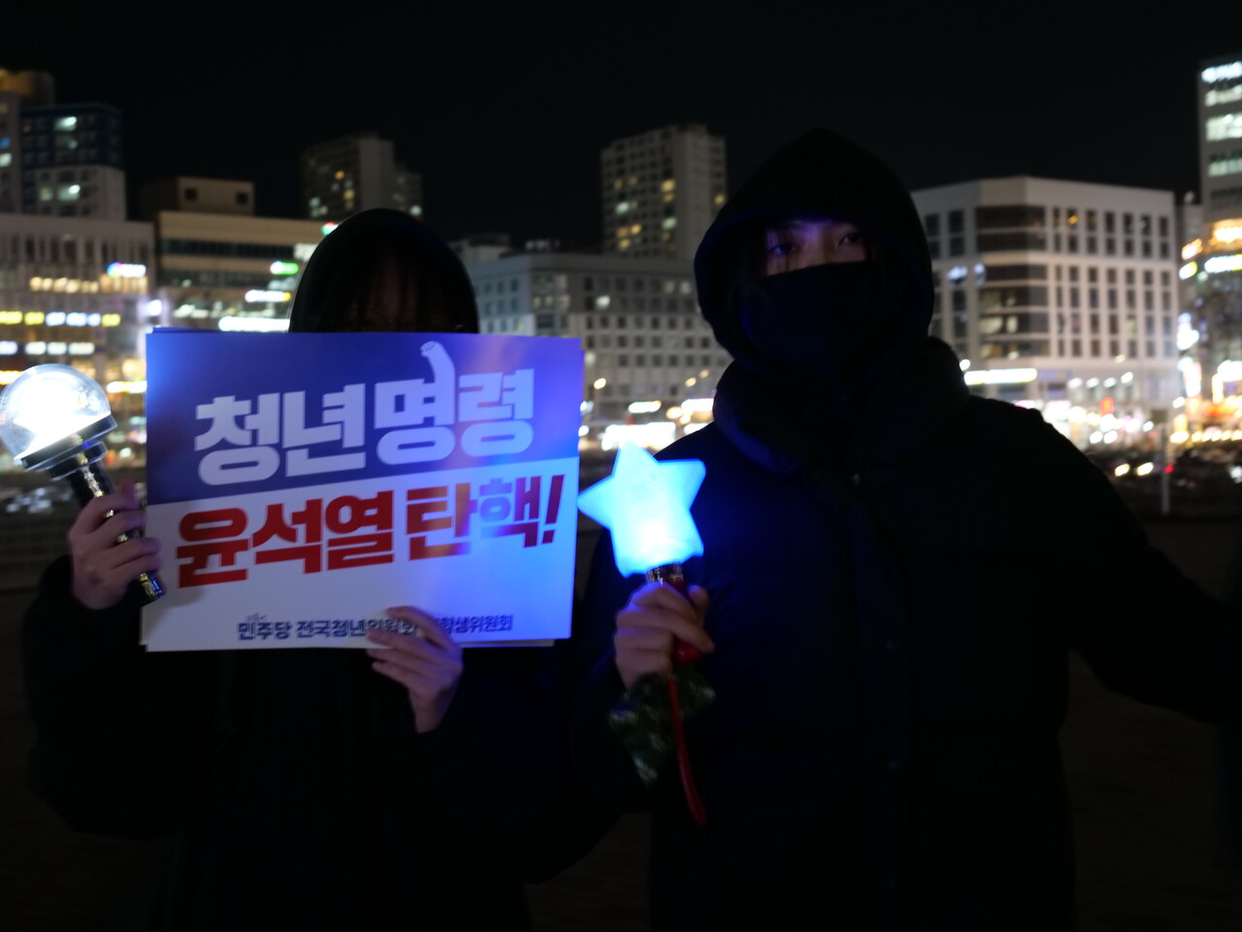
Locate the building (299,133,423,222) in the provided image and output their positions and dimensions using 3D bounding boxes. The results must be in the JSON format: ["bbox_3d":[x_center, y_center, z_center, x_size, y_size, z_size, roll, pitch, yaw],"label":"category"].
[{"bbox_3d":[-65.631,-41.082,462.945,18.500,82.027,30.000,-3,1,-38],"label":"building"}]

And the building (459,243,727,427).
[{"bbox_3d":[-1.116,-20.475,345.034,52.000,38.459,30.000,-3,1,-38],"label":"building"}]

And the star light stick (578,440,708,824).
[{"bbox_3d":[0.044,0.138,1.500,0.110,0.321,0.055,-12,0,6],"label":"star light stick"}]

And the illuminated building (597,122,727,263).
[{"bbox_3d":[11.124,-38.911,414.178,15.500,72.847,28.000,-3,1,-38],"label":"illuminated building"}]

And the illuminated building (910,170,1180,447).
[{"bbox_3d":[58.486,-21.406,270.061,39.130,37.373,32.000,-3,1,-38],"label":"illuminated building"}]

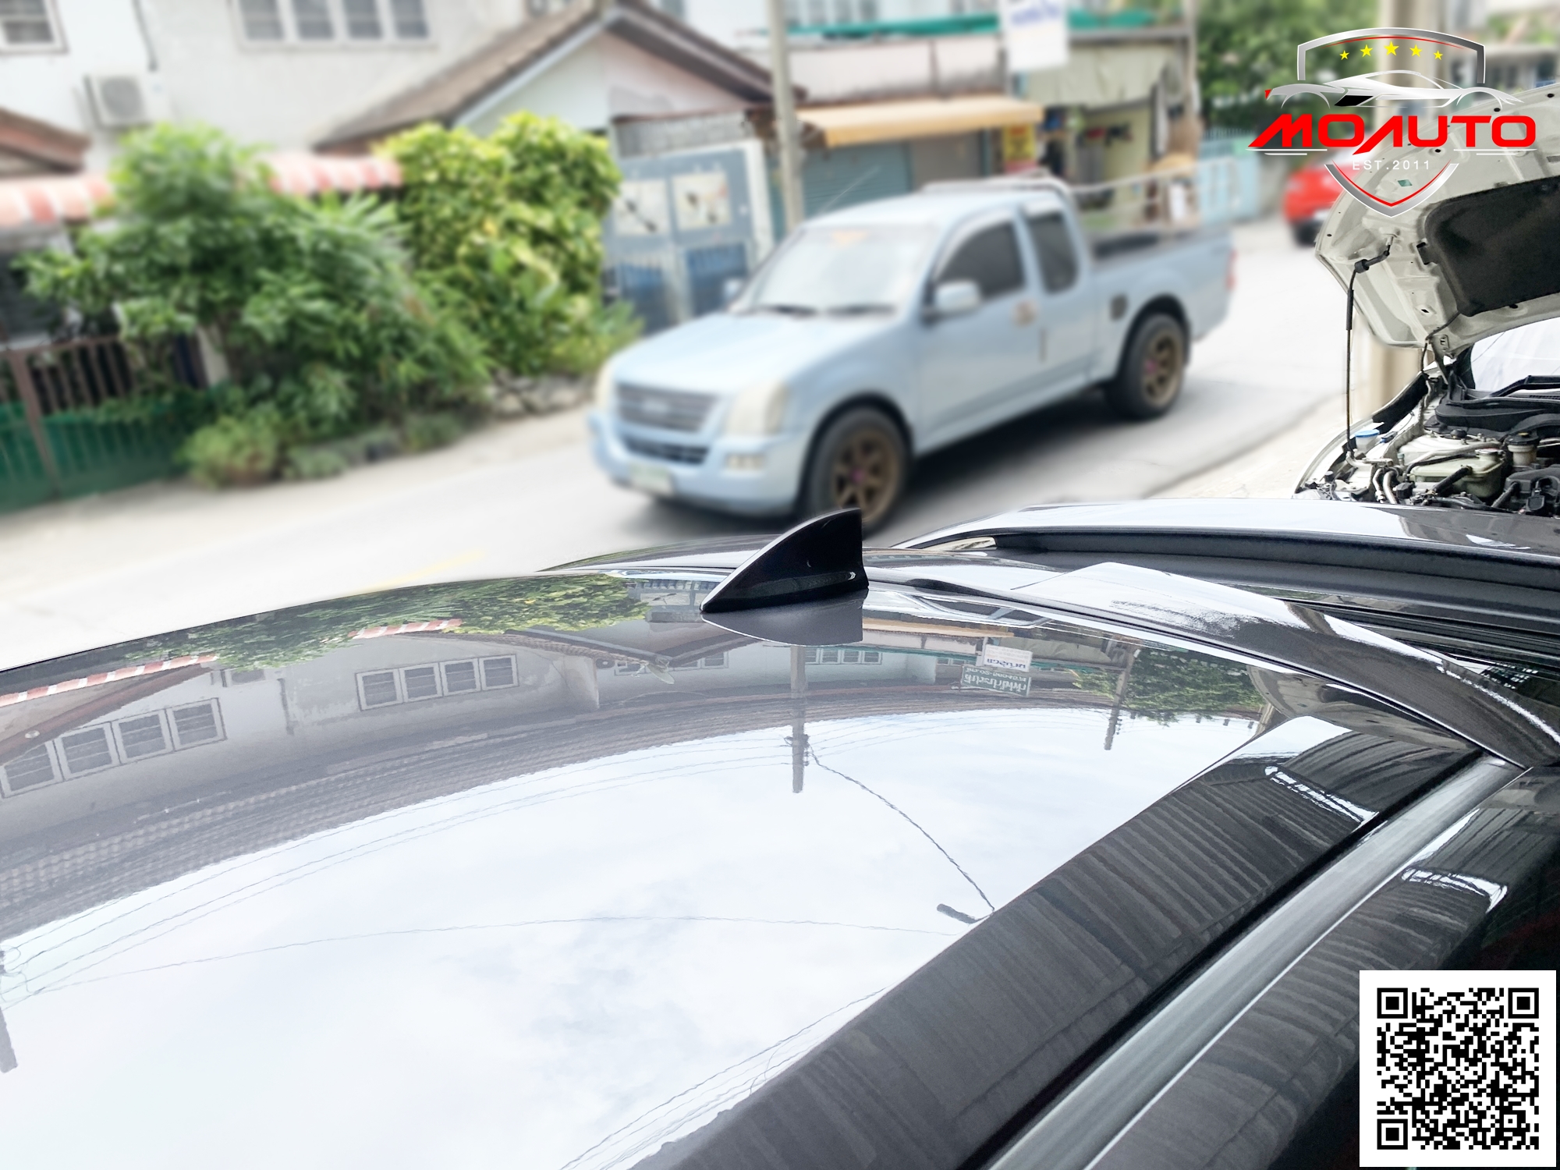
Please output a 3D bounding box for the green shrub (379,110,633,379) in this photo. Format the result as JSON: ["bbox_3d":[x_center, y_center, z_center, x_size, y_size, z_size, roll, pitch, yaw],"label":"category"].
[{"bbox_3d":[-2.446,-2.994,10.518,2.050,2.250,1.700,-23,27,-39],"label":"green shrub"}]

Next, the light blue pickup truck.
[{"bbox_3d":[1.032,-1.764,7.785,5.030,1.680,1.800,-23,27,-39],"label":"light blue pickup truck"}]

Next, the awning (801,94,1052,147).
[{"bbox_3d":[1.720,-5.660,14.184,4.150,0.420,0.720,-23,27,-39],"label":"awning"}]

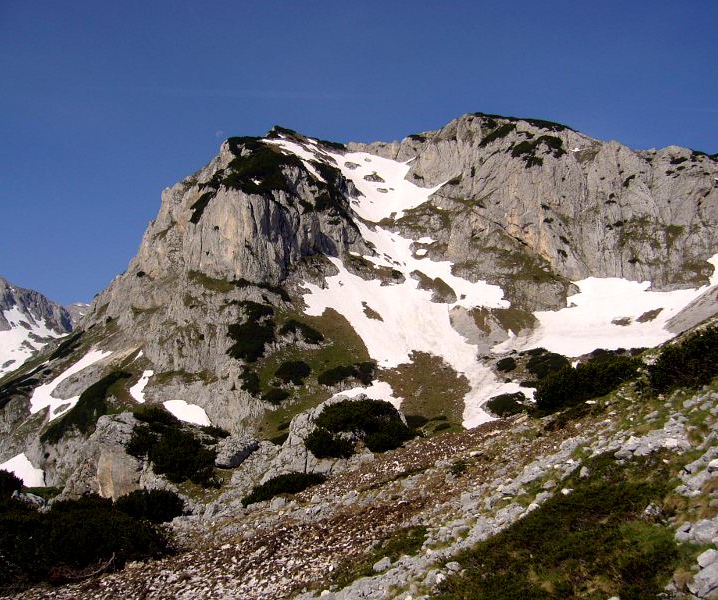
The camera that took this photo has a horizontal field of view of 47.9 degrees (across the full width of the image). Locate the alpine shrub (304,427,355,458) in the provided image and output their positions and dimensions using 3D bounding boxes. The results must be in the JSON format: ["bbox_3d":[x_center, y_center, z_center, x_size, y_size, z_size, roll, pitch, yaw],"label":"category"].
[{"bbox_3d":[-1.131,5.461,31.000,2.000,1.150,1.500,0,-4,0],"label":"alpine shrub"}]

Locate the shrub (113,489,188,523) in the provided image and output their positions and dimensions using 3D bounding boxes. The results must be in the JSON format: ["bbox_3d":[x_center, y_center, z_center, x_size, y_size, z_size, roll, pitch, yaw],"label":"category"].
[{"bbox_3d":[-5.827,5.730,22.500,2.000,0.900,1.500,0,-4,0],"label":"shrub"}]

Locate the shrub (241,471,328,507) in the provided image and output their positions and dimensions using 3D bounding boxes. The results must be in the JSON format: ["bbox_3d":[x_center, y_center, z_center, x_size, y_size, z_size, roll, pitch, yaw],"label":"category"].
[{"bbox_3d":[-2.380,5.974,25.500,2.600,0.950,1.400,0,-4,0],"label":"shrub"}]

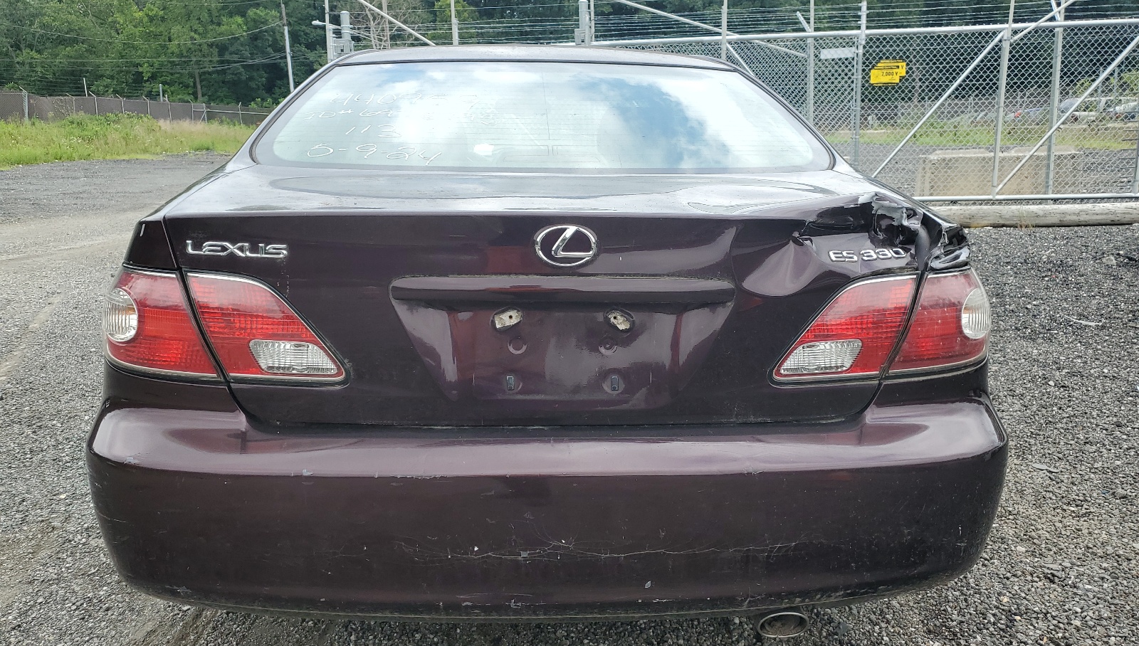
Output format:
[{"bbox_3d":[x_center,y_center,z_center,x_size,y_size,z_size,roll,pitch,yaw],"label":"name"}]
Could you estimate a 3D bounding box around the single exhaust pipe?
[{"bbox_3d":[0.379,0.527,1.638,0.092,0.062,0.180,0,13,-3],"label":"single exhaust pipe"}]

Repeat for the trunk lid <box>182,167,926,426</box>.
[{"bbox_3d":[-0.036,-0.095,1.737,1.400,0.410,0.680,0,13,-3],"label":"trunk lid"}]

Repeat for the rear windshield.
[{"bbox_3d":[-0.068,-0.552,2.298,1.380,0.130,0.739,0,38,-3],"label":"rear windshield"}]

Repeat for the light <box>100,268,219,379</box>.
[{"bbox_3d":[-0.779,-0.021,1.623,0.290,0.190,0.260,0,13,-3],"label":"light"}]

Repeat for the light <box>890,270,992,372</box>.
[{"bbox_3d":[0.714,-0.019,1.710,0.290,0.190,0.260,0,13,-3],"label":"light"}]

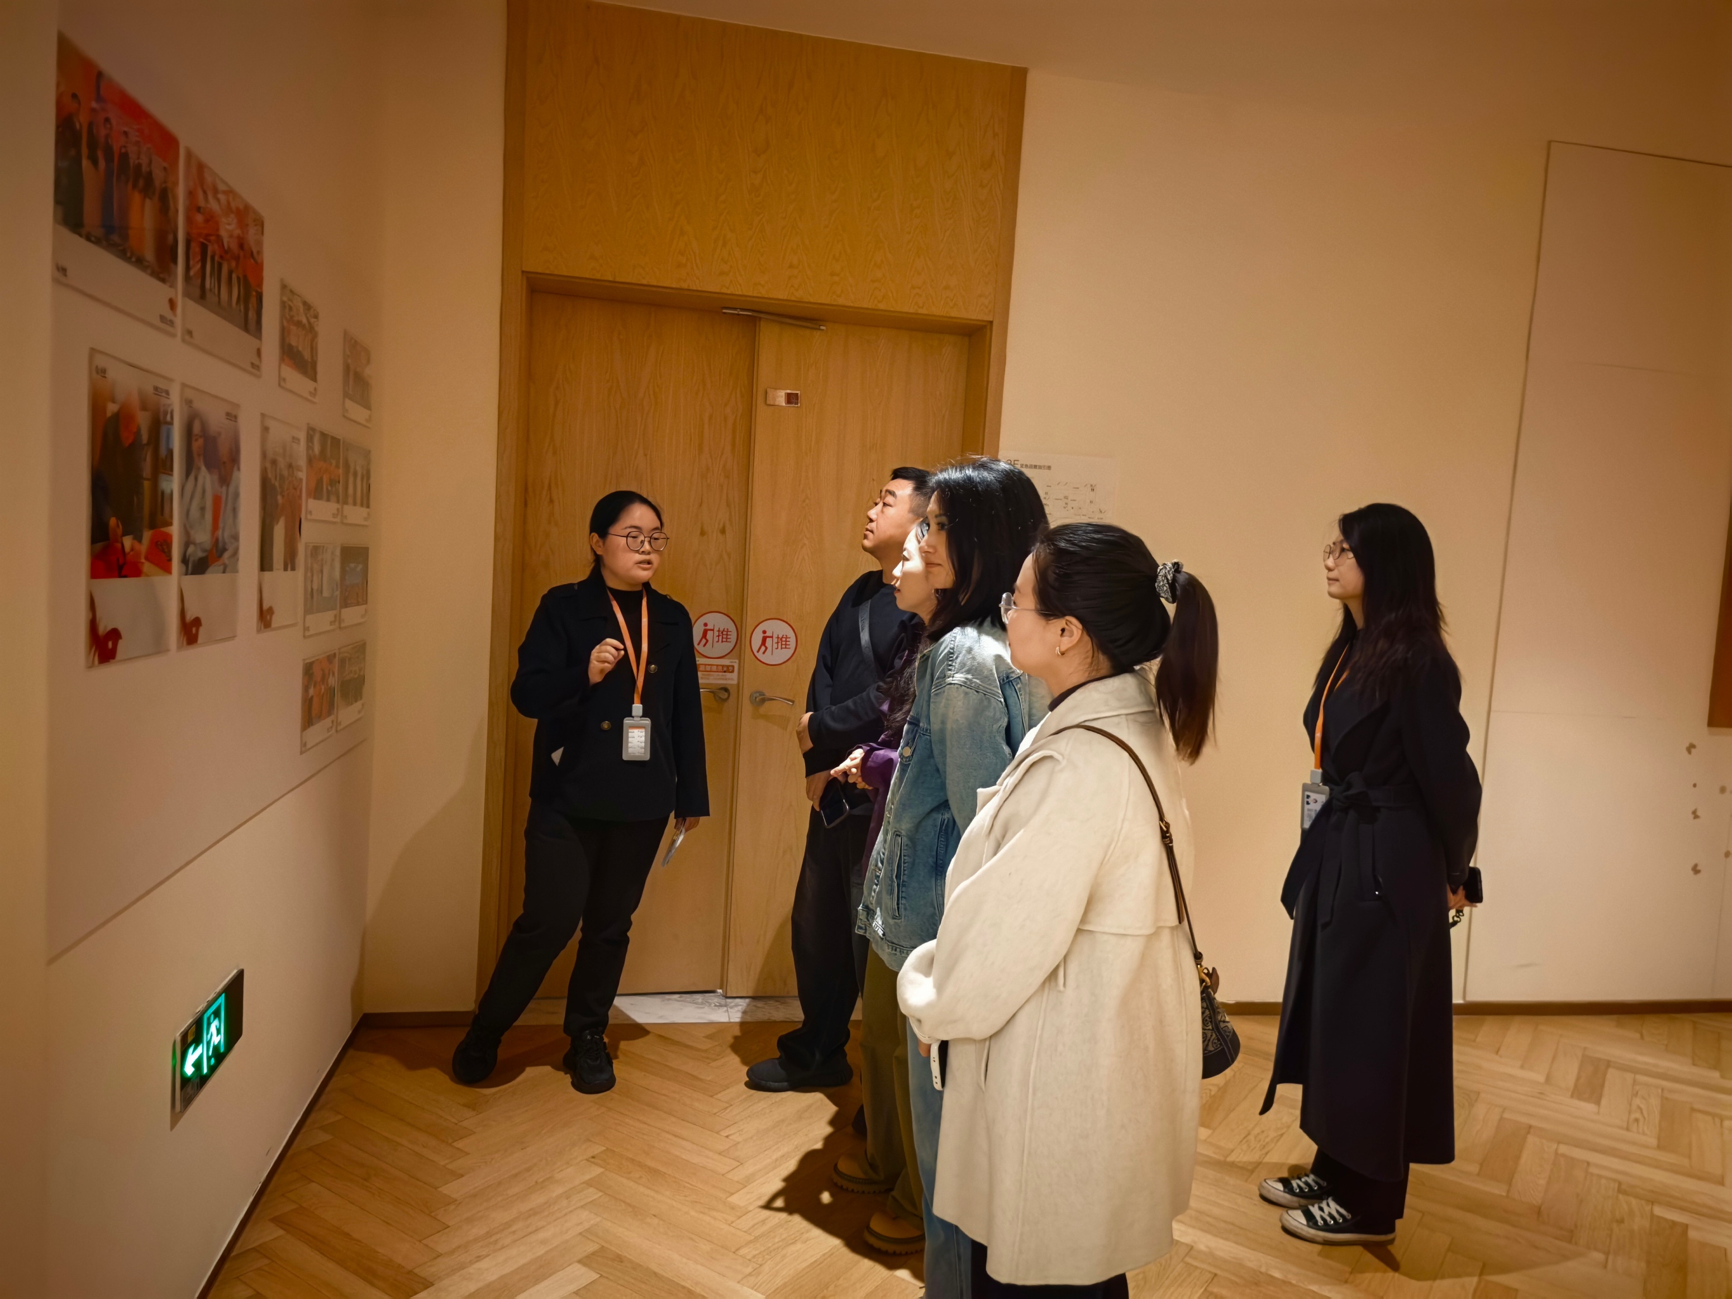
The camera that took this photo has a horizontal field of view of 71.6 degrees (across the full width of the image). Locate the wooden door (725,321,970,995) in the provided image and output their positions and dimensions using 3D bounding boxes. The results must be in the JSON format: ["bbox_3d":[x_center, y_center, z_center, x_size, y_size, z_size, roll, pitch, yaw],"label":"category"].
[{"bbox_3d":[-0.066,0.060,4.003,0.700,2.210,0.050,3,4,-11],"label":"wooden door"}]

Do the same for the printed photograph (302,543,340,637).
[{"bbox_3d":[-1.288,-0.143,2.846,0.010,0.213,0.302,3,4,-11],"label":"printed photograph"}]

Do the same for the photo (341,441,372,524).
[{"bbox_3d":[-1.345,-0.434,3.172,0.008,0.213,0.315,2,4,-11],"label":"photo"}]

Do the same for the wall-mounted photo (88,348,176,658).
[{"bbox_3d":[-1.083,-0.199,1.776,0.008,0.430,0.303,2,4,-11],"label":"wall-mounted photo"}]

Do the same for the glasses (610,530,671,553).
[{"bbox_3d":[-0.612,-0.286,3.169,0.143,0.053,0.142,-1,6,-43],"label":"glasses"}]

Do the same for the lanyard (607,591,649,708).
[{"bbox_3d":[-0.623,-0.009,3.140,0.125,0.335,0.130,2,4,-14],"label":"lanyard"}]

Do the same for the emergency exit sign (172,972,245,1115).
[{"bbox_3d":[-1.194,0.711,2.192,0.020,0.139,0.335,2,4,-11],"label":"emergency exit sign"}]

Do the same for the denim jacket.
[{"bbox_3d":[0.168,0.234,2.155,0.380,0.650,0.500,2,4,-11],"label":"denim jacket"}]

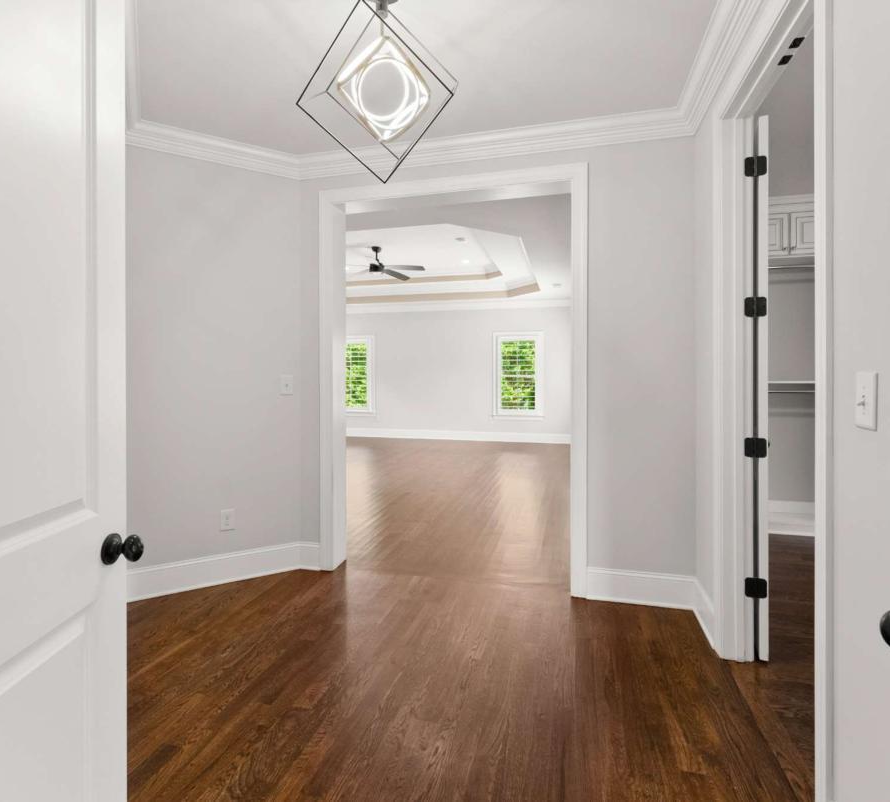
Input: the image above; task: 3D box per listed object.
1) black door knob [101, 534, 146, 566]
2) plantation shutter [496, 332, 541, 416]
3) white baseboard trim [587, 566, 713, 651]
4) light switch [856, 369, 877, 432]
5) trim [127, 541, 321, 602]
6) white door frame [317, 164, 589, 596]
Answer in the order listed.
[{"bbox_3d":[-0.674,0.311,0.980,0.062,0.064,0.064,0,1,-4],"label":"black door knob"},{"bbox_3d":[1.503,-0.542,9.550,0.933,1.636,0.060,0,1,14],"label":"plantation shutter"},{"bbox_3d":[1.049,1.056,2.420,0.564,0.186,0.408,0,1,14],"label":"white baseboard trim"},{"bbox_3d":[0.961,-0.001,1.065,0.010,0.124,0.073,0,1,15],"label":"light switch"},{"bbox_3d":[-1.337,1.038,2.849,1.123,0.186,0.112,-1,2,-29],"label":"trim"},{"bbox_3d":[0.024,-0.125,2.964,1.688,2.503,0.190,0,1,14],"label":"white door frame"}]

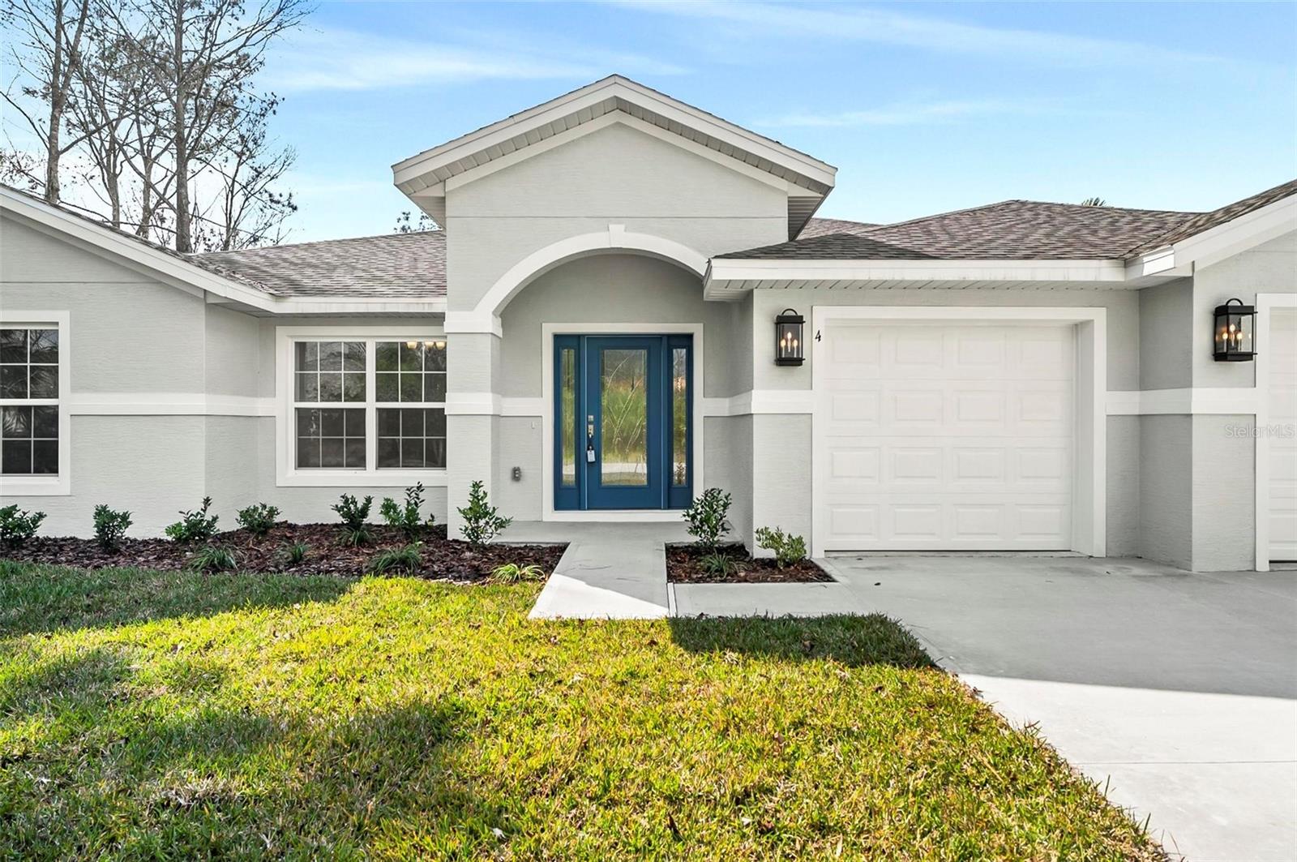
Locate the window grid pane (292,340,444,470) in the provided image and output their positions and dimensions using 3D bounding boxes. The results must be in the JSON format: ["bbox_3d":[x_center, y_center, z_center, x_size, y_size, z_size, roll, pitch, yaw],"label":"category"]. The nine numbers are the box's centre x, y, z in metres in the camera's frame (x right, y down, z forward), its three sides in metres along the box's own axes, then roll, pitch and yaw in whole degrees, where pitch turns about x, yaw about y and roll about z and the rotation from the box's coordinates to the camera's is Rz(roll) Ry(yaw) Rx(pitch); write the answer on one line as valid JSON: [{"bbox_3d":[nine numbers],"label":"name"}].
[{"bbox_3d":[-3.287,-0.323,8.080,1.870,1.590,0.090,0,1,0],"label":"window grid pane"}]

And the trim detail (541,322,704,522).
[{"bbox_3d":[-0.299,-0.098,8.080,1.910,2.340,0.120,0,1,0],"label":"trim detail"}]

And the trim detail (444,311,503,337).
[{"bbox_3d":[-1.825,-1.117,7.110,0.510,0.235,0.450,0,1,0],"label":"trim detail"}]

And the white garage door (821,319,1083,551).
[{"bbox_3d":[2.800,0.055,6.430,2.440,2.140,0.090,0,1,0],"label":"white garage door"}]

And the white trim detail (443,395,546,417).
[{"bbox_3d":[-1.655,-0.277,7.480,0.860,0.210,1.200,0,1,0],"label":"white trim detail"}]

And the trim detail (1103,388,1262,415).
[{"bbox_3d":[4.530,-0.250,5.840,0.830,0.210,0.640,0,1,0],"label":"trim detail"}]

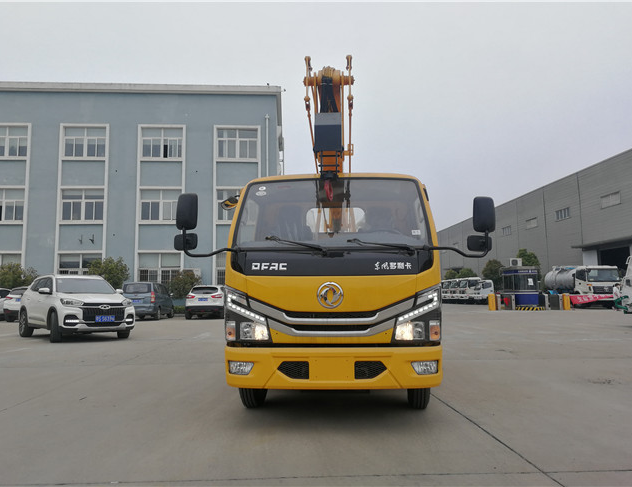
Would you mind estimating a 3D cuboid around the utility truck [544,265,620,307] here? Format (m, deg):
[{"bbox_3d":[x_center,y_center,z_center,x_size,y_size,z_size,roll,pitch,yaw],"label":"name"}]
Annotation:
[{"bbox_3d":[18.760,3.179,36.041,2.200,2.850,6.600,-1,-6,-1],"label":"utility truck"}]

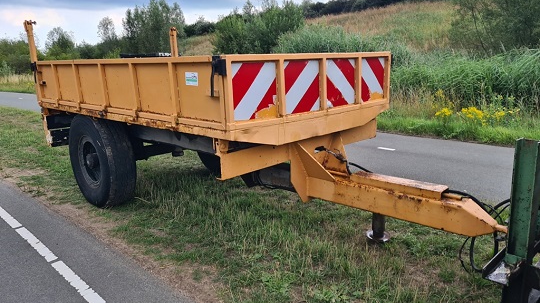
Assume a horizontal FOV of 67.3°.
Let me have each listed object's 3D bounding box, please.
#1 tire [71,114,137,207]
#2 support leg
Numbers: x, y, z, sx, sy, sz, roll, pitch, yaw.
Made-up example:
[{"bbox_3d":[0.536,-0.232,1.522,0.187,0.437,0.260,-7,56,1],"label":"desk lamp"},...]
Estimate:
[{"bbox_3d":[-1.883,0.091,4.548,1.065,1.065,0.350,11,17,43],"label":"tire"},{"bbox_3d":[0.858,0.573,3.200,0.190,0.265,0.190,11,17,43],"label":"support leg"}]

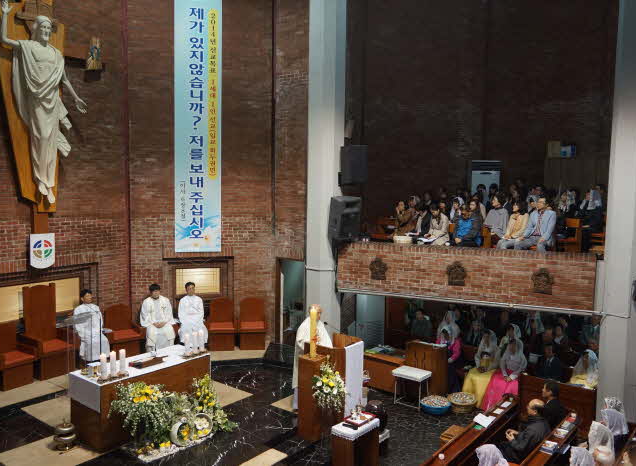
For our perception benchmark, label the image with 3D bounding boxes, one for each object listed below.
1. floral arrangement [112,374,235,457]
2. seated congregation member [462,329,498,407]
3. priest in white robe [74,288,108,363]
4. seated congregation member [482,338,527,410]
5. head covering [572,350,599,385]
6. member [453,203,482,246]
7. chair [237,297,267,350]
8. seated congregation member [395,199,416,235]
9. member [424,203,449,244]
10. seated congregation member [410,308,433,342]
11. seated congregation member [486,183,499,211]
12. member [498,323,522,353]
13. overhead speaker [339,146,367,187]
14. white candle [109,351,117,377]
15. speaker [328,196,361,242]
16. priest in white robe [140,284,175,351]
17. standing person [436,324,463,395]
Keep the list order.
[{"bbox_3d":[-1.994,2.490,7.643,0.700,0.770,1.550,5,6,38],"label":"floral arrangement"},{"bbox_3d":[2.959,2.448,9.850,0.600,1.230,0.780,5,6,40],"label":"seated congregation member"},{"bbox_3d":[-4.233,1.777,10.164,0.719,1.359,0.532,4,6,35],"label":"priest in white robe"},{"bbox_3d":[3.579,2.659,10.210,0.580,1.290,0.780,4,6,38],"label":"seated congregation member"},{"bbox_3d":[4.708,2.359,9.572,0.420,0.560,0.340,4,6,38],"label":"head covering"},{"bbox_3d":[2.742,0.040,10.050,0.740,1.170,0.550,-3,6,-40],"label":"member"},{"bbox_3d":[-1.367,1.893,11.368,0.570,0.950,0.580,0,5,-7],"label":"chair"},{"bbox_3d":[1.701,-0.030,10.700,0.720,1.200,0.520,-2,6,-31],"label":"seated congregation member"},{"bbox_3d":[2.148,0.054,9.950,0.700,1.150,0.480,-3,6,-37],"label":"member"},{"bbox_3d":[2.145,2.299,11.500,0.500,1.260,0.720,4,5,30],"label":"seated congregation member"},{"bbox_3d":[4.106,-0.518,12.751,0.473,1.261,0.709,4,5,30],"label":"seated congregation member"},{"bbox_3d":[3.831,2.438,10.855,0.500,1.270,0.700,4,6,33],"label":"member"},{"bbox_3d":[0.689,-1.278,10.271,0.414,0.749,0.424,3,5,21],"label":"overhead speaker"},{"bbox_3d":[-2.800,1.791,7.440,0.080,0.320,0.080,-3,6,-37],"label":"white candle"},{"bbox_3d":[0.506,-0.258,10.400,0.460,0.740,0.460,-3,15,-37],"label":"speaker"},{"bbox_3d":[-3.164,1.710,10.757,0.620,1.330,0.780,0,5,-12],"label":"priest in white robe"},{"bbox_3d":[2.649,2.527,11.056,0.550,1.280,0.500,-4,7,-41],"label":"standing person"}]

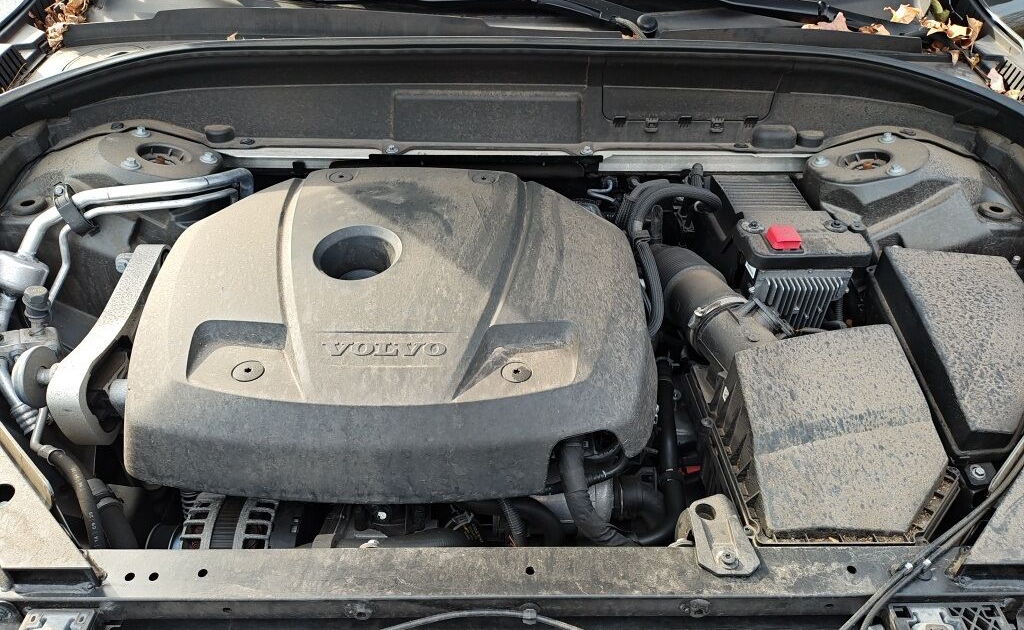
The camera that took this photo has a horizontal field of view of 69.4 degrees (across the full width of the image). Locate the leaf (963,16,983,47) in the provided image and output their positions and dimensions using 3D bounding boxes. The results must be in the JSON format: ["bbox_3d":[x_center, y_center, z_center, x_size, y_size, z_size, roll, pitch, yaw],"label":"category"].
[{"bbox_3d":[0.834,-0.514,1.340,0.030,0.055,0.025,0,39,0],"label":"leaf"}]

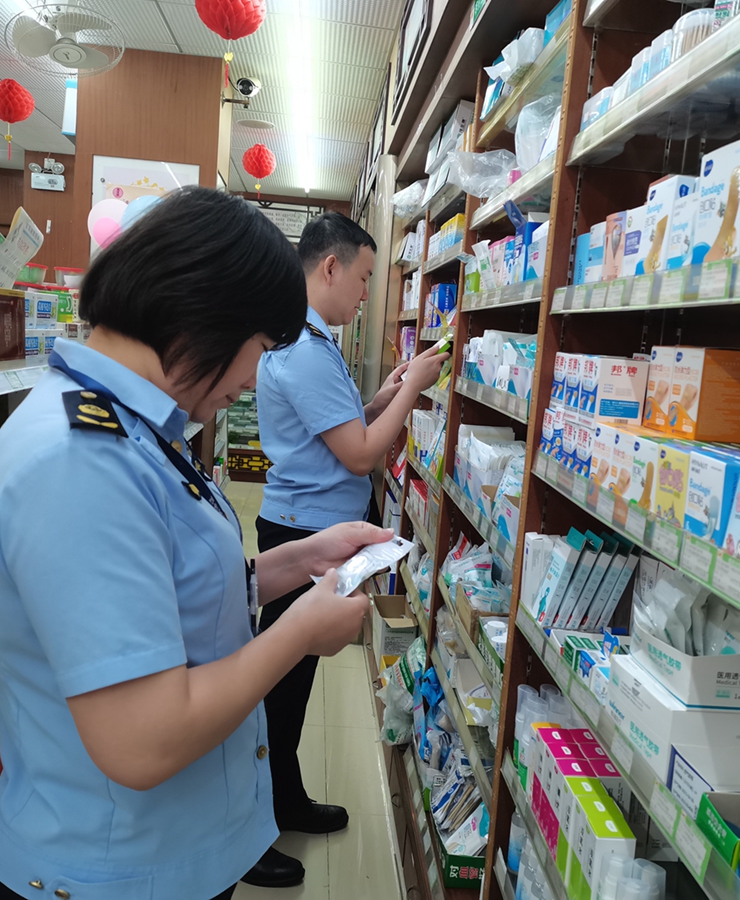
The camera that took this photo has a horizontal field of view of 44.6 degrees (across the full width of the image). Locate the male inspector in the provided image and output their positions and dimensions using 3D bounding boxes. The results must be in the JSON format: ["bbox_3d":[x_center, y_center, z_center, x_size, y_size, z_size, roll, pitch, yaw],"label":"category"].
[{"bbox_3d":[-0.083,0.266,2.385,0.480,1.730,0.500,4,7,-4],"label":"male inspector"}]

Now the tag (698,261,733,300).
[{"bbox_3d":[0.364,-0.179,0.952,0.003,0.038,0.070,4,7,-4],"label":"tag"}]

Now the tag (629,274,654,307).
[{"bbox_3d":[0.351,-0.205,1.166,0.003,0.038,0.070,4,7,-4],"label":"tag"}]

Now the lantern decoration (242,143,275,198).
[{"bbox_3d":[-0.702,-1.764,5.699,0.215,0.354,0.215,4,7,-4],"label":"lantern decoration"}]

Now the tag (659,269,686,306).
[{"bbox_3d":[0.357,-0.192,1.066,0.003,0.038,0.070,4,7,-4],"label":"tag"}]

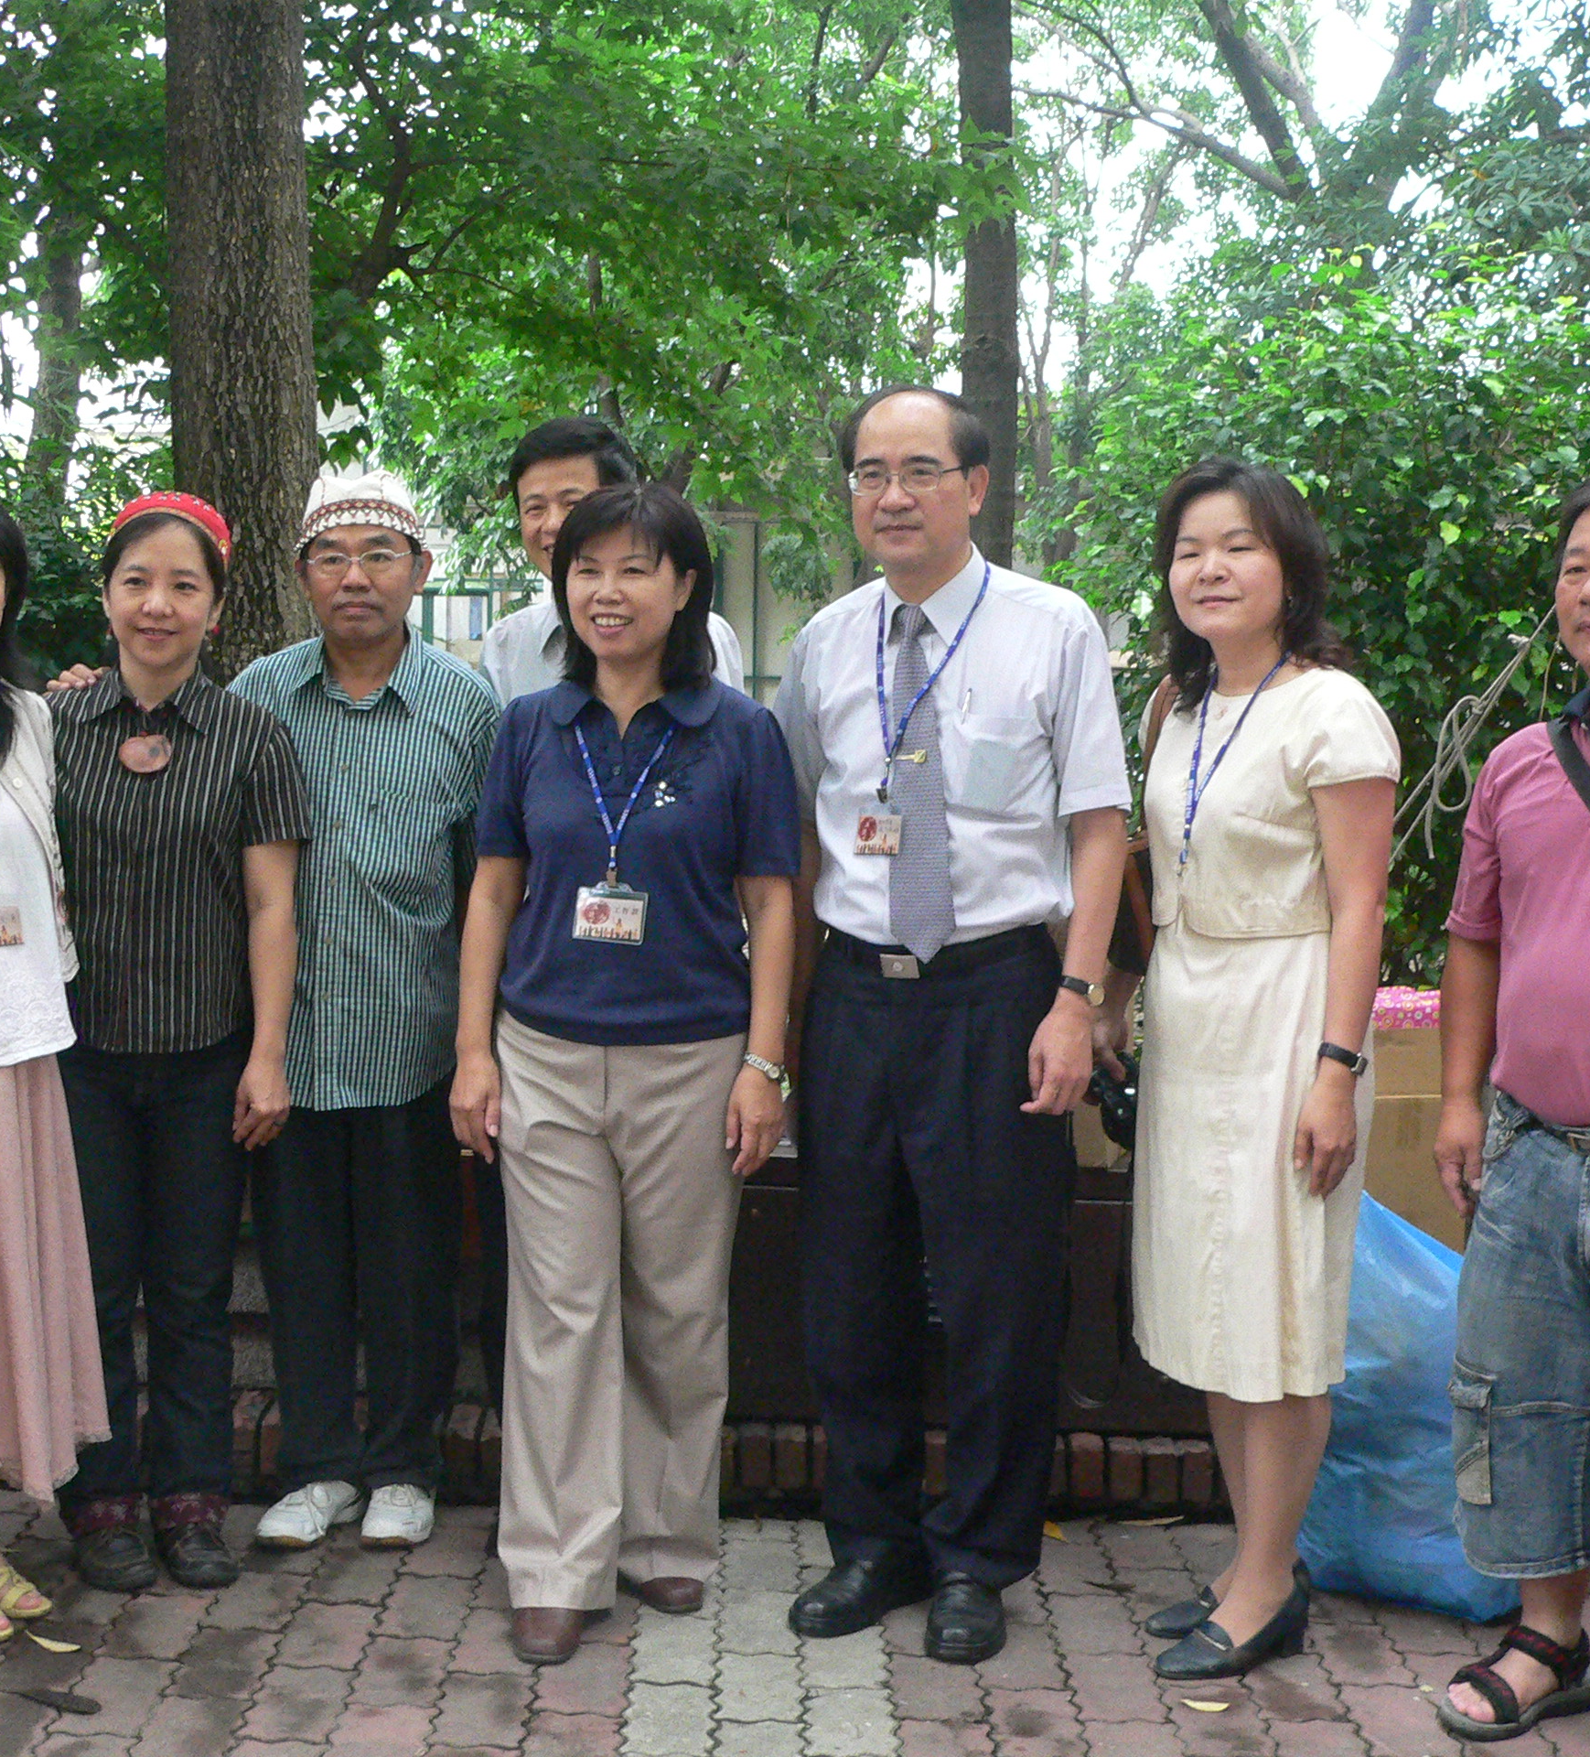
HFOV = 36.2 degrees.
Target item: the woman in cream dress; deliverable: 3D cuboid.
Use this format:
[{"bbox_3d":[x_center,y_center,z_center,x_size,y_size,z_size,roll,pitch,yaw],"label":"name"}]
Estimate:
[{"bbox_3d":[0.623,0.256,3.390,0.340,1.650,0.460,-2,6,-40],"label":"woman in cream dress"}]

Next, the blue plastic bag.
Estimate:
[{"bbox_3d":[0.932,0.775,3.730,0.400,0.590,0.400,2,5,15],"label":"blue plastic bag"}]

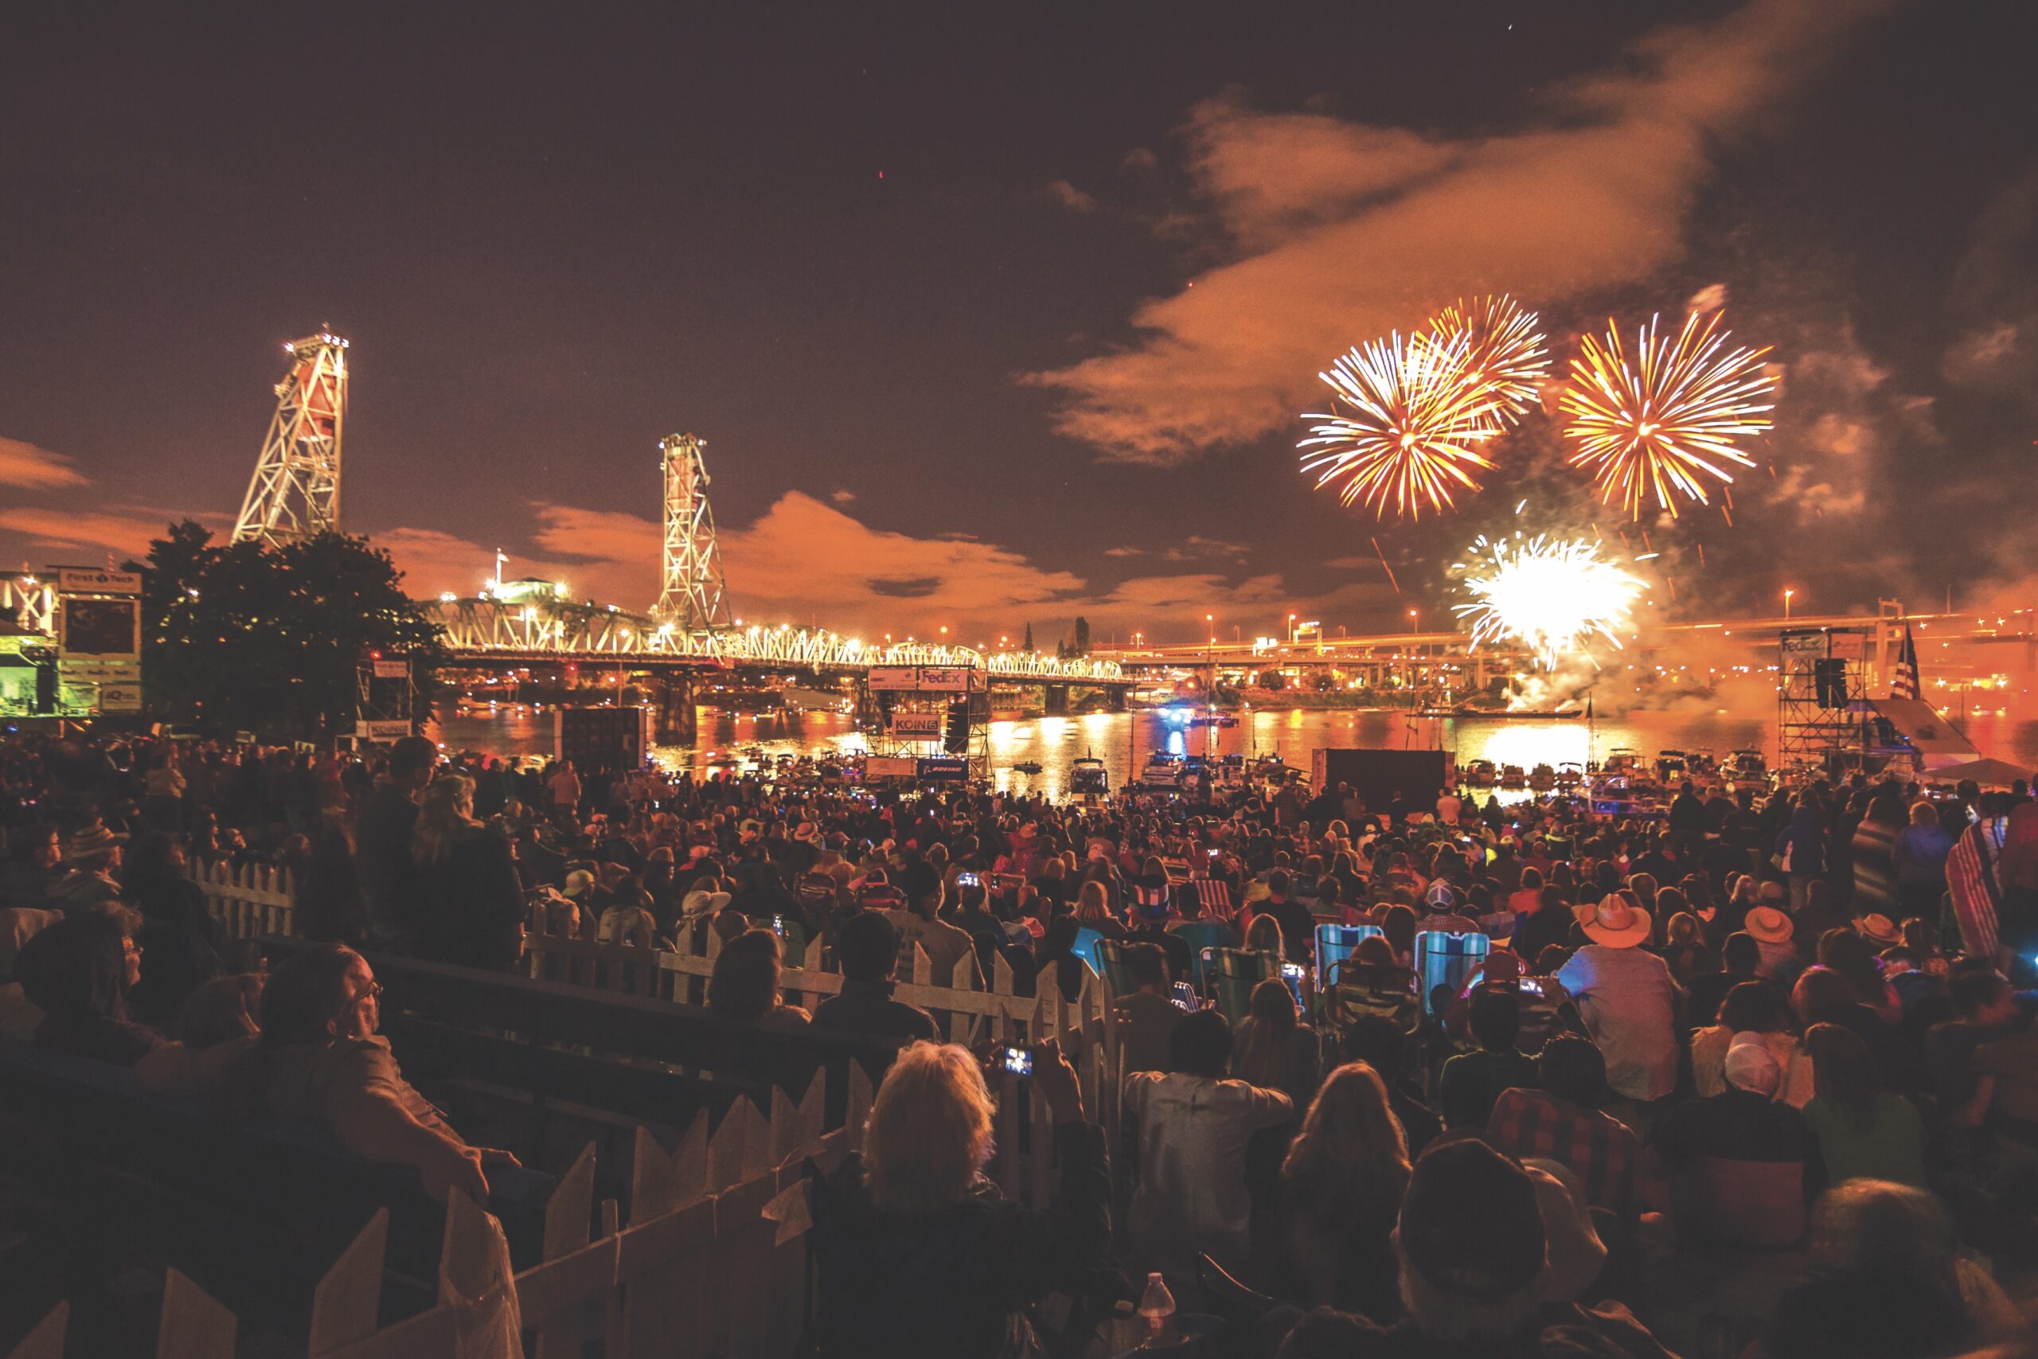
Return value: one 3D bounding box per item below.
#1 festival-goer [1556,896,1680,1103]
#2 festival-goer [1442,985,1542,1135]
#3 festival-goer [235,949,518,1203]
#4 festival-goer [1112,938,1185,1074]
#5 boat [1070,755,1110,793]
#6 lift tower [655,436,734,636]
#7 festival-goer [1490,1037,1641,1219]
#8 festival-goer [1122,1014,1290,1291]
[{"bbox_3d":[2.980,1.730,5.110,0.580,1.330,0.820,0,-1,27],"label":"festival-goer"},{"bbox_3d":[1.860,1.620,4.050,0.460,0.920,0.700,0,-1,16],"label":"festival-goer"},{"bbox_3d":[-1.470,1.200,2.500,0.560,1.200,0.820,0,-1,40],"label":"festival-goer"},{"bbox_3d":[0.670,1.830,5.070,0.520,1.150,0.800,0,-1,18],"label":"festival-goer"},{"bbox_3d":[5.800,7.800,81.000,2.900,3.900,8.500,0,-1,4],"label":"boat"},{"bbox_3d":[-74.900,-31.100,239.800,9.500,50.000,14.000,0,-1,30],"label":"lift tower"},{"bbox_3d":[1.880,1.710,3.560,0.560,1.050,0.820,0,-1,26],"label":"festival-goer"},{"bbox_3d":[0.650,1.530,3.500,0.570,0.950,0.780,0,-1,9],"label":"festival-goer"}]

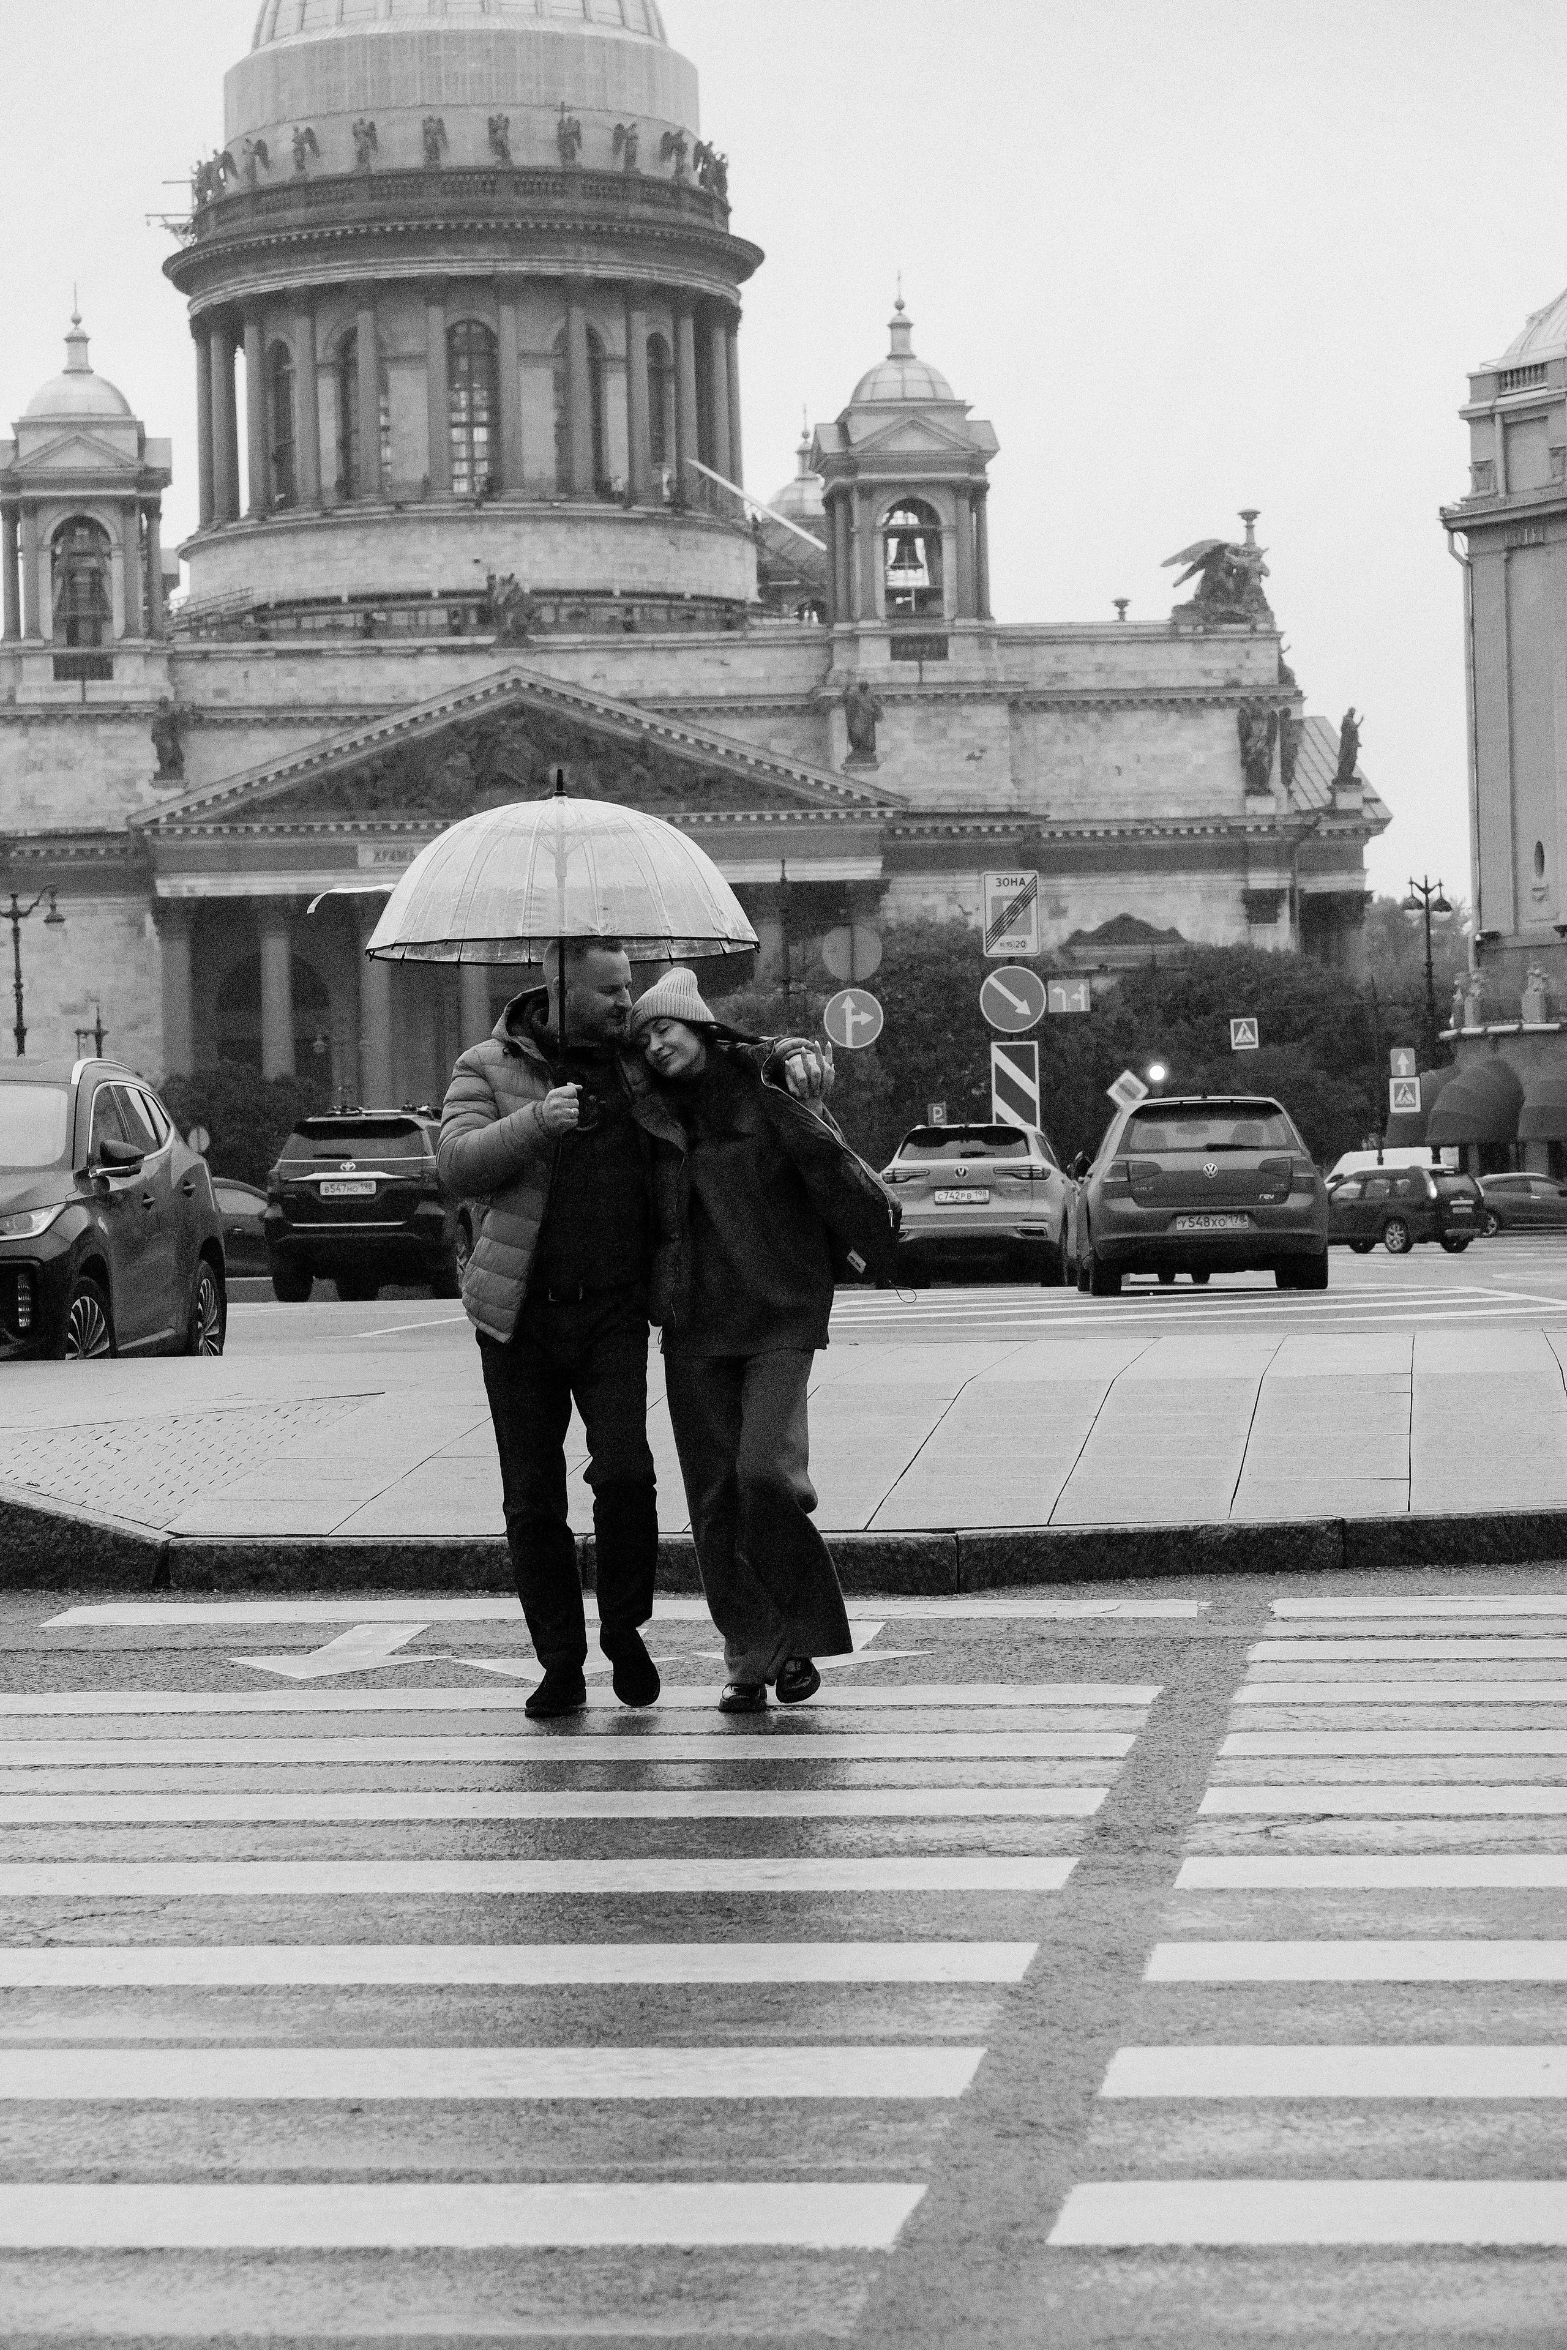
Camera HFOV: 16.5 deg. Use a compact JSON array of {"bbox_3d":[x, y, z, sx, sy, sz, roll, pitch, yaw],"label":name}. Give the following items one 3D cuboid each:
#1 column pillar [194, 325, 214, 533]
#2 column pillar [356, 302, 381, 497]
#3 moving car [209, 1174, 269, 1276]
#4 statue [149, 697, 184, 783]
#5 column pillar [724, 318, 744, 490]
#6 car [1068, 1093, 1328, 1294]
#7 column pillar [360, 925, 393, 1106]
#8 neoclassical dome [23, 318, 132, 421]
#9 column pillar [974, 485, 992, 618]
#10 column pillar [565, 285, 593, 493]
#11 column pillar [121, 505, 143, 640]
[{"bbox_3d":[-37.361,-48.869,351.300,1.700,13.500,1.700,-2,0,-5],"label":"column pillar"},{"bbox_3d":[-25.185,-47.286,328.704,1.500,12.364,1.500,-1,0,-6],"label":"column pillar"},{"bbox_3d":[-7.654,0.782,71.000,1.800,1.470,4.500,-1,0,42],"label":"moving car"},{"bbox_3d":[-36.343,-25.722,320.000,1.900,4.900,1.600,-2,0,-6],"label":"statue"},{"bbox_3d":[-3.014,-48.396,344.542,1.500,12.960,1.500,-1,0,-6],"label":"column pillar"},{"bbox_3d":[3.111,0.139,41.129,1.800,1.450,4.260,-1,0,1],"label":"car"},{"bbox_3d":[-23.069,-7.460,307.900,2.000,16.800,2.000,-2,0,-5],"label":"column pillar"},{"bbox_3d":[-42.234,-48.146,324.000,6.300,6.000,6.300,-2,0,-5],"label":"neoclassical dome"},{"bbox_3d":[11.800,-36.529,318.442,1.300,7.770,1.300,-1,0,-6],"label":"column pillar"},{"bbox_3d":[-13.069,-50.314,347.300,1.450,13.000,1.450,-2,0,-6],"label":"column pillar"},{"bbox_3d":[-38.350,-35.623,320.000,1.250,8.100,1.250,-2,0,-5],"label":"column pillar"}]

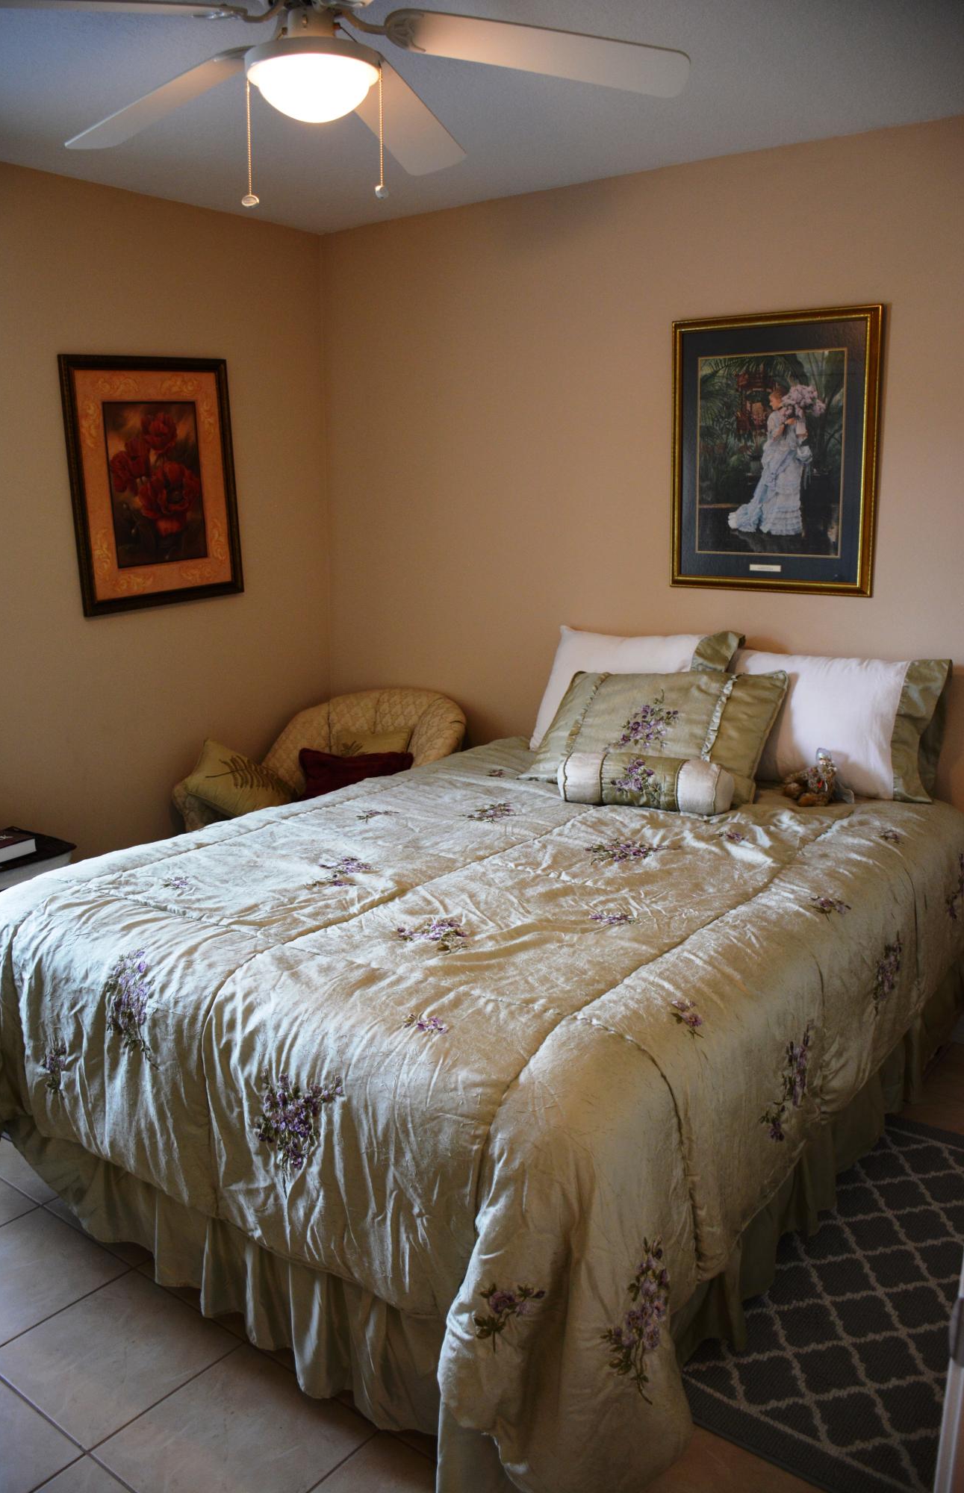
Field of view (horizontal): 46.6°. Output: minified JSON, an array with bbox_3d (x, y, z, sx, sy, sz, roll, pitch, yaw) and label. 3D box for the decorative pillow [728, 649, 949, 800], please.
[{"bbox_3d":[0.882,-0.062,2.993,0.650,0.400,0.160,8,-2,33],"label":"decorative pillow"}]

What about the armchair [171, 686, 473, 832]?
[{"bbox_3d":[-0.512,0.271,3.785,0.730,0.810,0.820,8,15,32],"label":"armchair"}]

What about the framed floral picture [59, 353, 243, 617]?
[{"bbox_3d":[-1.008,-0.830,3.526,0.030,0.750,0.620,9,18,36],"label":"framed floral picture"}]

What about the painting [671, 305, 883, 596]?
[{"bbox_3d":[0.793,-0.802,3.076,0.595,0.740,0.030,9,16,36],"label":"painting"}]

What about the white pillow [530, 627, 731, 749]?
[{"bbox_3d":[0.433,-0.132,3.318,0.650,0.400,0.160,8,-3,34],"label":"white pillow"}]

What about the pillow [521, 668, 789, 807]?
[{"bbox_3d":[0.465,-0.042,3.025,0.650,0.370,0.140,7,-17,28],"label":"pillow"}]

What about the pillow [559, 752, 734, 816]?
[{"bbox_3d":[0.411,0.087,2.827,0.445,0.130,0.130,6,14,25],"label":"pillow"}]

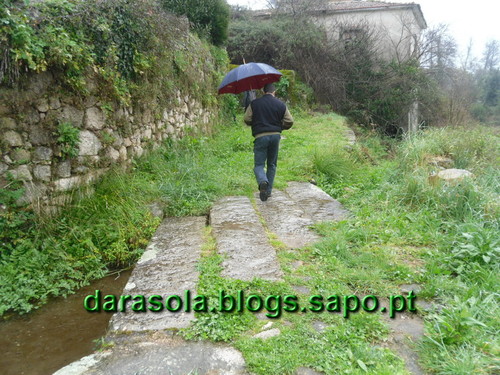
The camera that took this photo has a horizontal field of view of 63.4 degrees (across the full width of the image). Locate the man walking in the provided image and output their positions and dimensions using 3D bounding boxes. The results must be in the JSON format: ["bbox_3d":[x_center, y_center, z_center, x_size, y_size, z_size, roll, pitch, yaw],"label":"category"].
[{"bbox_3d":[0.280,-0.651,5.964,0.700,1.680,0.550,0,13,2],"label":"man walking"}]

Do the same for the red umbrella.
[{"bbox_3d":[0.029,-1.474,6.084,0.980,0.800,0.980,-15,3,0],"label":"red umbrella"}]

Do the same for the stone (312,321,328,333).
[{"bbox_3d":[0.481,0.963,2.764,0.120,0.050,0.130,2,13,11],"label":"stone"}]

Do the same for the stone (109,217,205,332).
[{"bbox_3d":[-0.751,0.767,3.988,0.547,0.200,2.558,-1,13,-4],"label":"stone"}]

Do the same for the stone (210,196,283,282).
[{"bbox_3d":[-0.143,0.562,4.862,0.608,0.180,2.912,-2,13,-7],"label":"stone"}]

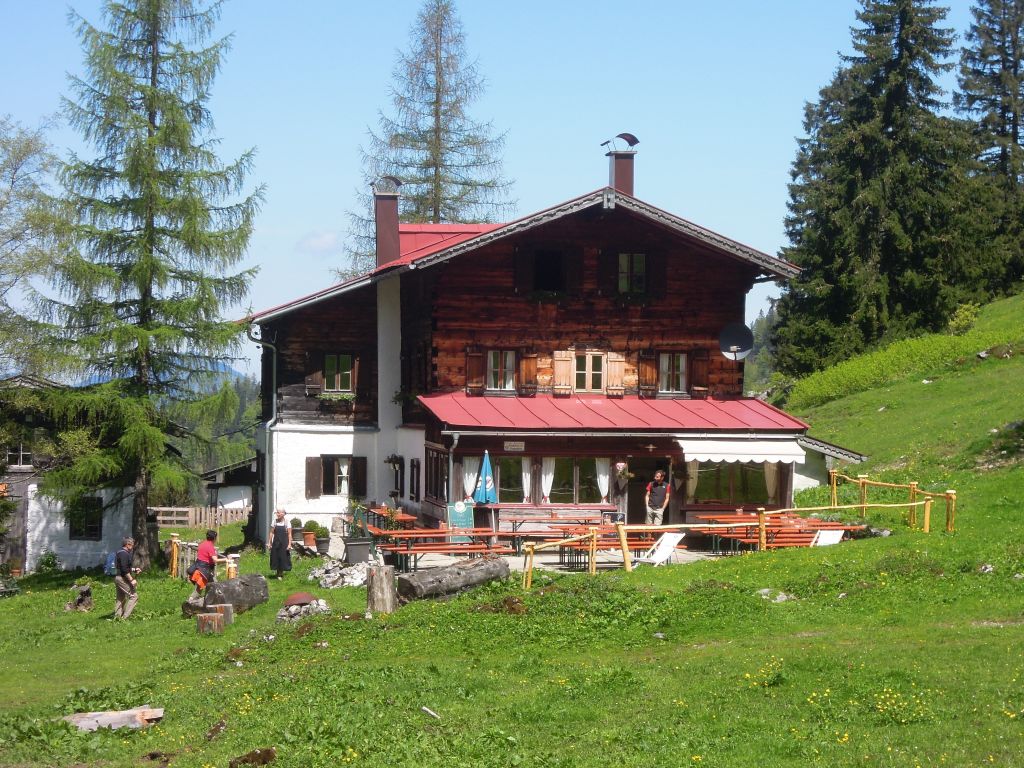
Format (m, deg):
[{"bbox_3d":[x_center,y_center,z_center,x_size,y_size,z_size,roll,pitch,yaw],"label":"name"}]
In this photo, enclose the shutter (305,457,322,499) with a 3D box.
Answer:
[{"bbox_3d":[-4.557,2.157,67.885,0.369,0.964,0.050,0,1,-14],"label":"shutter"}]

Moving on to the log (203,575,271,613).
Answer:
[{"bbox_3d":[-5.596,4.284,60.200,1.200,0.660,0.640,0,0,-42],"label":"log"}]

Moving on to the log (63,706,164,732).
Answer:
[{"bbox_3d":[-6.736,5.671,50.000,1.690,0.300,0.340,1,1,4],"label":"log"}]

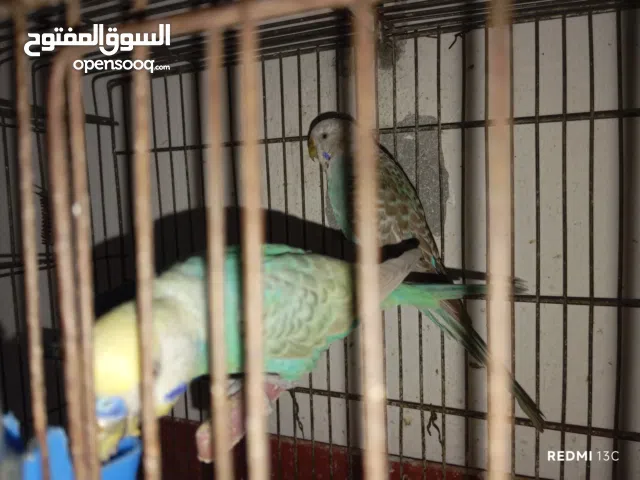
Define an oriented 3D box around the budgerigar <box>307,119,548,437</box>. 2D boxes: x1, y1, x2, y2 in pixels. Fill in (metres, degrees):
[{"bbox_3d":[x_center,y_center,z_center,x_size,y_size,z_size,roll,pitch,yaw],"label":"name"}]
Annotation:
[{"bbox_3d":[0.053,0.016,0.268,0.113,0.151,0.050,-1,3,12],"label":"budgerigar"}]

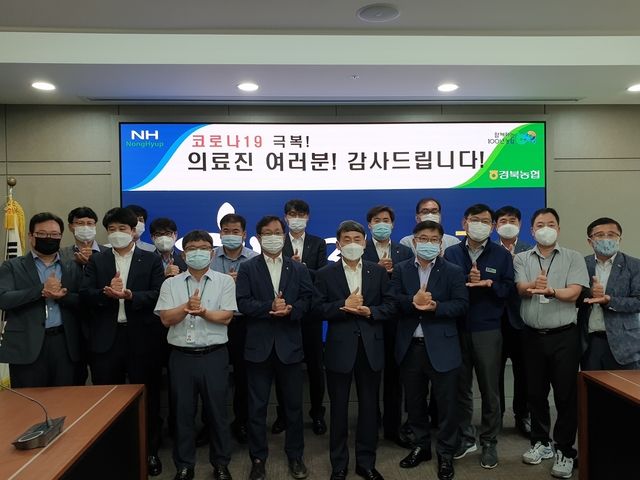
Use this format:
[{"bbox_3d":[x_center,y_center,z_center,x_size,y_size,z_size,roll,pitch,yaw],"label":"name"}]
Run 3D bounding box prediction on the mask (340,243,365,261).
[{"bbox_3d":[0.209,0.072,3.060,0.147,0.115,0.090,-1,1,0],"label":"mask"}]

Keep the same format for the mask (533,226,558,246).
[{"bbox_3d":[1.456,-0.021,3.100,0.148,0.122,0.090,0,1,24],"label":"mask"}]

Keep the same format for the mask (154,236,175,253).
[{"bbox_3d":[-1.133,0.033,3.480,0.145,0.120,0.090,-1,1,-17],"label":"mask"}]

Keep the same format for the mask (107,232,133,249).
[{"bbox_3d":[-1.353,0.005,3.260,0.150,0.120,0.095,-1,0,-8],"label":"mask"}]

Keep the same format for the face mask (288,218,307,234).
[{"bbox_3d":[-0.182,-0.113,3.880,0.150,0.125,0.085,-1,0,-3],"label":"face mask"}]

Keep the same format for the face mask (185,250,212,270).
[{"bbox_3d":[-0.794,0.131,3.140,0.165,0.130,0.090,-1,2,-12],"label":"face mask"}]

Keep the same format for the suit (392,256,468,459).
[{"bbox_3d":[0.747,0.794,3.250,0.510,1.380,0.360,-1,0,17],"label":"suit"}]

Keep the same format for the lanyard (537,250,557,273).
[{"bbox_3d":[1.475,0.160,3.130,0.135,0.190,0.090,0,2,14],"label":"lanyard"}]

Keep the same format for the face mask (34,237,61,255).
[{"bbox_3d":[-1.732,0.038,3.060,0.165,0.120,0.090,-2,2,-31],"label":"face mask"}]

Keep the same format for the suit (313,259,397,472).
[{"bbox_3d":[0.224,0.815,3.120,0.560,1.400,0.370,-1,2,1],"label":"suit"}]

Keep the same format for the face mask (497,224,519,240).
[{"bbox_3d":[1.416,-0.057,3.620,0.155,0.120,0.090,0,1,21],"label":"face mask"}]

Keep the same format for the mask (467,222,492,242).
[{"bbox_3d":[1.078,-0.051,3.240,0.160,0.130,0.090,7,2,16],"label":"mask"}]

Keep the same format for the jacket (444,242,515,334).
[{"bbox_3d":[1.121,0.324,3.390,0.490,0.660,0.350,-1,0,17],"label":"jacket"}]

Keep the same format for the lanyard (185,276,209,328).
[{"bbox_3d":[-0.788,0.401,3.080,0.150,0.330,0.090,-1,2,-9],"label":"lanyard"}]

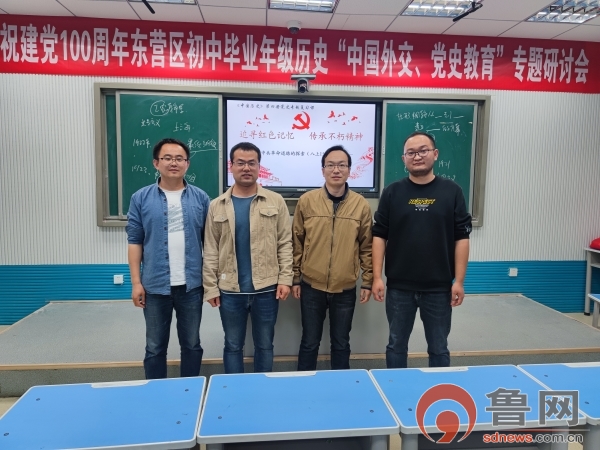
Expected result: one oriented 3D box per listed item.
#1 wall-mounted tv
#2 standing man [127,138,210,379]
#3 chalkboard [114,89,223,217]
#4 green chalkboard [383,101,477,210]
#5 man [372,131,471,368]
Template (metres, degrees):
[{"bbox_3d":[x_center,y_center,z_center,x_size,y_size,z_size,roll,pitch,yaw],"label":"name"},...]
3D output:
[{"bbox_3d":[0.039,-0.801,4.509,1.635,1.019,0.090,0,6,-6],"label":"wall-mounted tv"},{"bbox_3d":[-0.723,0.385,2.392,0.442,1.700,0.290,0,6,-11],"label":"standing man"},{"bbox_3d":[-1.288,-0.689,4.343,1.024,1.226,0.050,0,6,-6],"label":"chalkboard"},{"bbox_3d":[1.367,-0.688,4.619,1.034,1.221,0.050,0,6,-6],"label":"green chalkboard"},{"bbox_3d":[0.673,0.366,2.449,0.529,1.759,0.310,1,6,7],"label":"man"}]

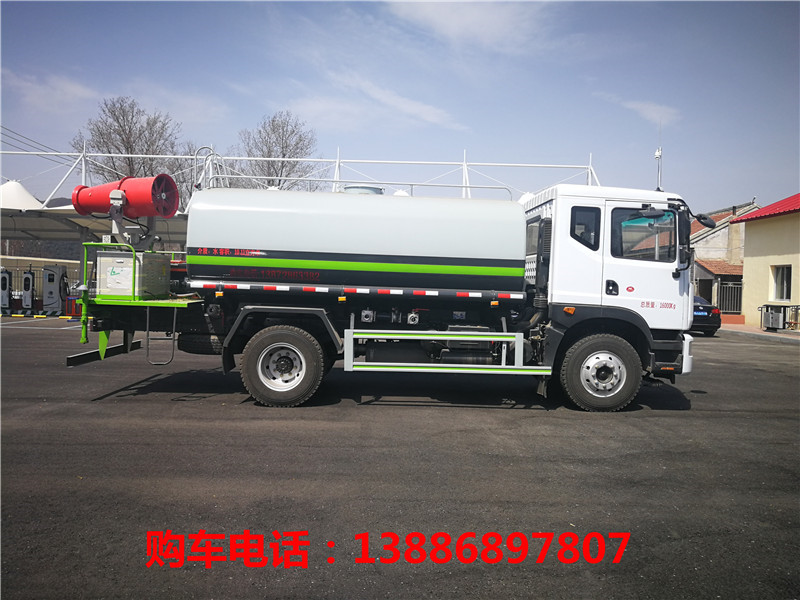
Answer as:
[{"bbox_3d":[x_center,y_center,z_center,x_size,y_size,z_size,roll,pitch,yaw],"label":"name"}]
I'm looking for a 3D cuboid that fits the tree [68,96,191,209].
[{"bbox_3d":[-16.333,-5.887,37.594,7.210,12.690,7.210,2,1,0],"label":"tree"}]

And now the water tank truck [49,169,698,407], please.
[{"bbox_3d":[-0.239,-0.192,9.148,8.450,3.150,2.550,2,1,-3],"label":"water tank truck"}]

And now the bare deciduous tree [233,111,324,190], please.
[{"bbox_3d":[-7.726,-5.572,39.093,5.750,12.550,5.750,2,1,0],"label":"bare deciduous tree"}]

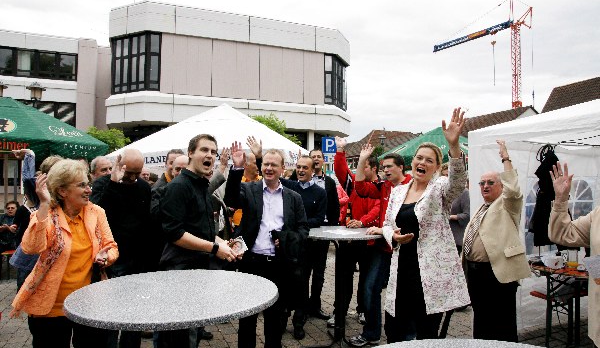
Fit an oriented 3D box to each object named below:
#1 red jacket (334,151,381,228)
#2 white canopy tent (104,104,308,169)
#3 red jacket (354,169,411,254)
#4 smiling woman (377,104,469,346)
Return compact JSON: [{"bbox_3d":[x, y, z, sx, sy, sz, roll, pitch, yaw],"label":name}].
[{"bbox_3d":[0.646,0.236,4.344,0.600,0.960,0.420,-1,-3,33],"label":"red jacket"},{"bbox_3d":[-1.371,0.208,7.548,3.000,3.120,3.000,0,-2,15],"label":"white canopy tent"},{"bbox_3d":[0.800,0.354,3.789,0.580,0.800,0.420,-2,-3,38],"label":"red jacket"},{"bbox_3d":[0.814,0.577,2.658,0.620,2.000,0.460,-1,-3,36],"label":"smiling woman"}]

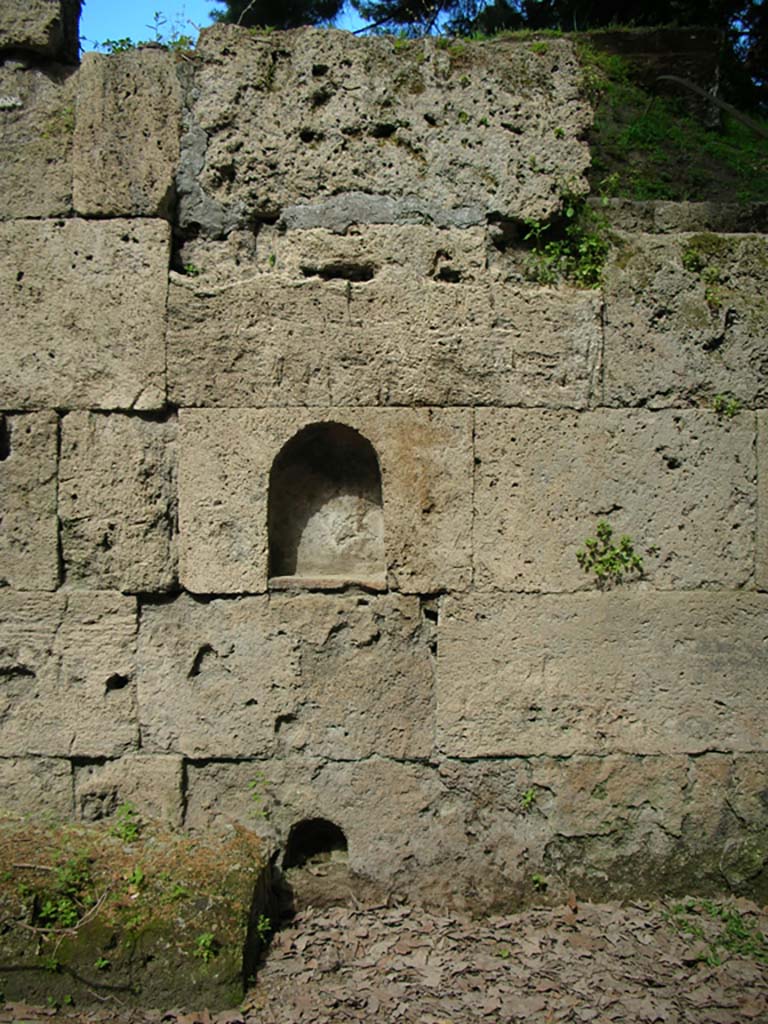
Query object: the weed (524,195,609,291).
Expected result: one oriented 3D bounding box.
[{"bbox_3d":[0.702,-1.032,3.980,0.338,0.346,0.220,0,0,0],"label":"weed"}]

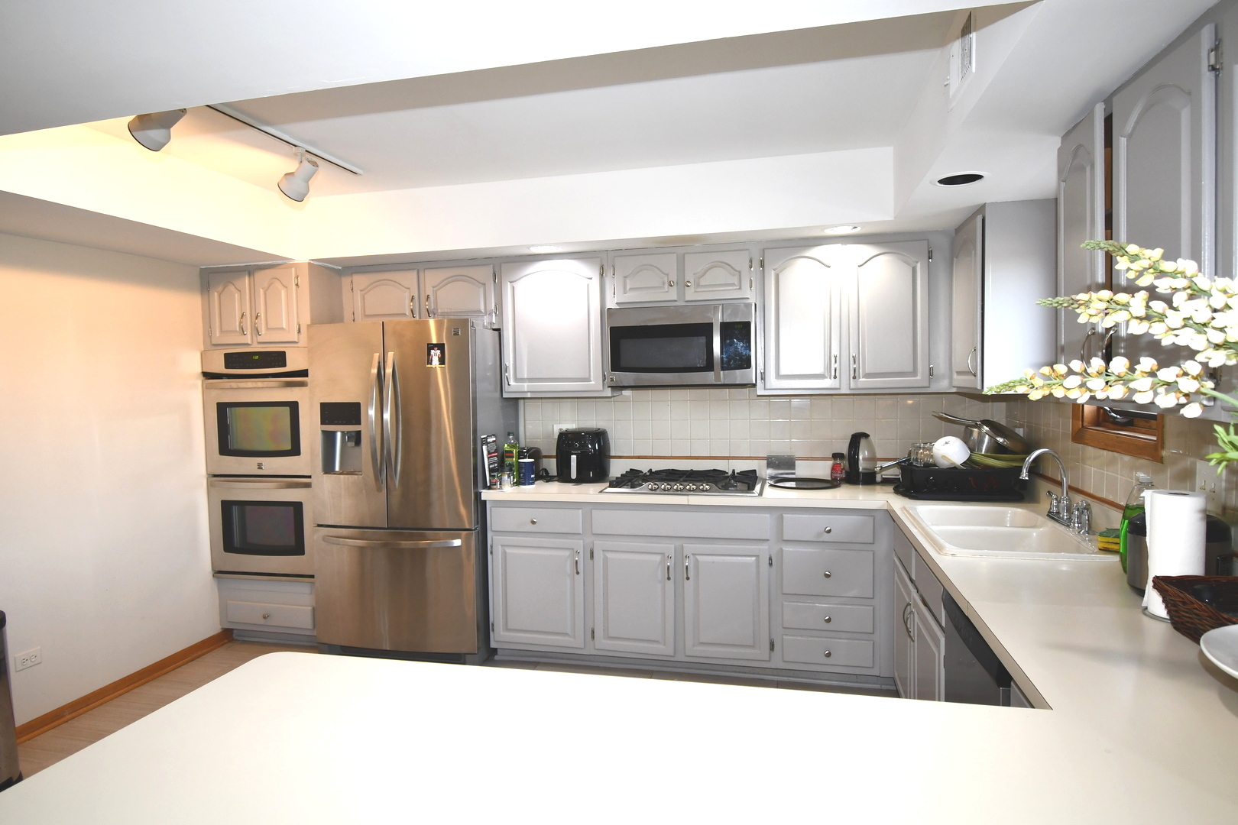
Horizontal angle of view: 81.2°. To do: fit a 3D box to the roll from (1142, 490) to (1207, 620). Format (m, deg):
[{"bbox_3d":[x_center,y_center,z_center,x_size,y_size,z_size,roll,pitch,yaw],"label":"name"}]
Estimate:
[{"bbox_3d":[1.303,0.332,1.699,0.118,0.283,0.118,0,3,13],"label":"roll"}]

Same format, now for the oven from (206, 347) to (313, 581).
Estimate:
[{"bbox_3d":[-1.948,0.285,4.277,0.690,1.300,0.570,0,3,13],"label":"oven"}]

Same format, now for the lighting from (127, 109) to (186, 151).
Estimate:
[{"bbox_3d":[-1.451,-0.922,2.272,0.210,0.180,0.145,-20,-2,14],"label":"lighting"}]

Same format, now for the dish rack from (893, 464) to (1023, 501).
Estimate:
[{"bbox_3d":[1.560,0.313,3.354,0.485,0.137,0.370,0,3,13],"label":"dish rack"}]

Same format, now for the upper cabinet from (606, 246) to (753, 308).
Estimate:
[{"bbox_3d":[0.345,-0.713,3.863,0.780,0.290,0.340,0,3,13],"label":"upper cabinet"}]

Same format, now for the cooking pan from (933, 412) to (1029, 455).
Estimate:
[{"bbox_3d":[1.660,0.080,3.270,0.480,0.105,0.280,32,9,-2],"label":"cooking pan"}]

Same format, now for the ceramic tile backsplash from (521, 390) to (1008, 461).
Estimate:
[{"bbox_3d":[0.706,0.067,3.998,2.645,0.385,0.025,0,3,13],"label":"ceramic tile backsplash"}]

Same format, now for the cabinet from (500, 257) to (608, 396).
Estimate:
[{"bbox_3d":[-0.314,-0.468,4.033,0.610,0.763,0.325,0,3,13],"label":"cabinet"}]

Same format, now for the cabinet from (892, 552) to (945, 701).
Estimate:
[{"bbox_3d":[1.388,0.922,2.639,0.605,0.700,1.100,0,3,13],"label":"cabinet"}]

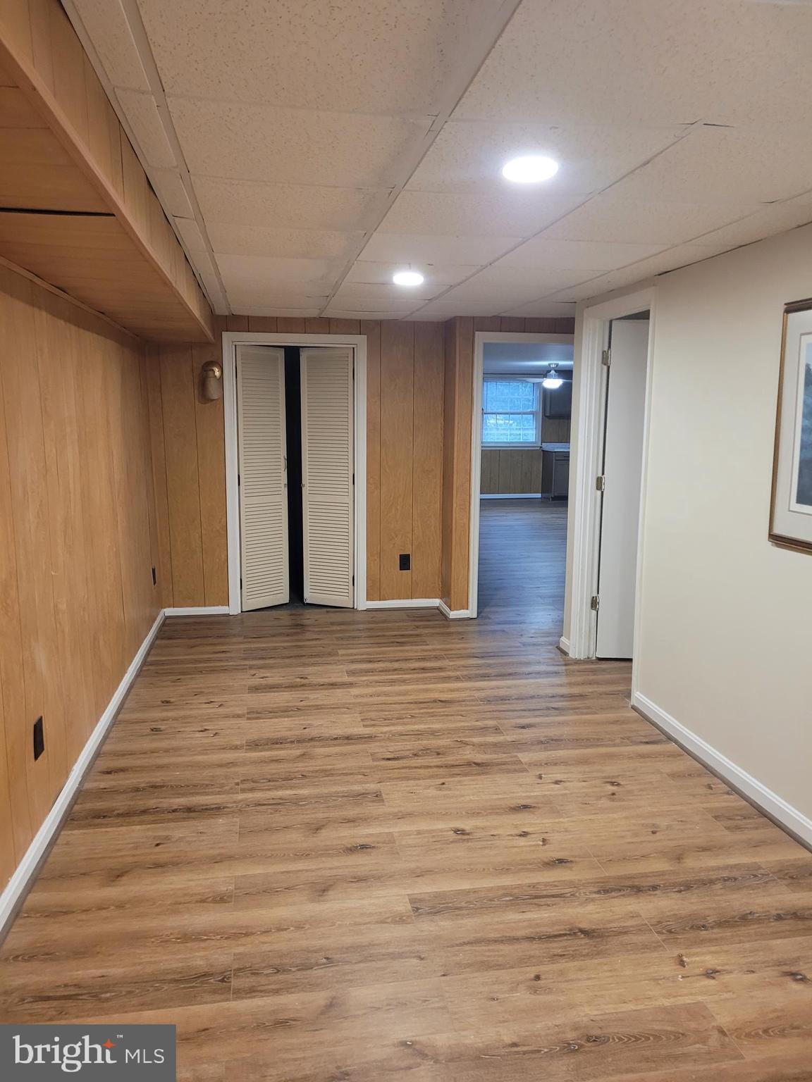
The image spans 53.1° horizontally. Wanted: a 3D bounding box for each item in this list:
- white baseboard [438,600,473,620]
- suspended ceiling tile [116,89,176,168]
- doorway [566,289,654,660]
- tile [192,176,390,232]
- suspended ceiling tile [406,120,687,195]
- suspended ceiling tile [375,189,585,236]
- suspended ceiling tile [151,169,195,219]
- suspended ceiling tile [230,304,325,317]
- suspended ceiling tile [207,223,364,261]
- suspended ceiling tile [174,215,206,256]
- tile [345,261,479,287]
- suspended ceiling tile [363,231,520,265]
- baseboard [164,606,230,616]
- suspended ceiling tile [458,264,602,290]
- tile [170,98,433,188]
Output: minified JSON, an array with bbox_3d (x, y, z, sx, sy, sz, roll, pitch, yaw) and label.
[{"bbox_3d":[0.374,0.516,6.215,0.166,0.068,0.362,-1,9,-10],"label":"white baseboard"},{"bbox_3d":[-0.622,-0.994,1.977,0.100,0.020,0.600,-1,9,-10],"label":"suspended ceiling tile"},{"bbox_3d":[1.187,-0.251,4.612,0.130,2.140,0.890,-1,9,-10],"label":"doorway"},{"bbox_3d":[-0.377,-1.103,2.658,0.596,0.020,0.596,-1,9,-10],"label":"tile"},{"bbox_3d":[0.333,-1.017,2.163,0.600,0.020,0.600,-1,9,-10],"label":"suspended ceiling tile"},{"bbox_3d":[0.232,-1.113,2.762,0.600,0.020,0.600,-1,9,-10],"label":"suspended ceiling tile"},{"bbox_3d":[-0.728,-1.096,2.597,0.085,0.020,0.596,-1,9,-10],"label":"suspended ceiling tile"},{"bbox_3d":[-0.890,-1.568,5.564,0.600,0.020,0.440,-1,9,-10],"label":"suspended ceiling tile"},{"bbox_3d":[-0.475,-1.194,3.240,0.600,0.020,0.600,-1,9,-10],"label":"suspended ceiling tile"},{"bbox_3d":[-0.839,-1.193,3.195,0.090,0.020,0.596,-1,9,-10],"label":"suspended ceiling tile"},{"bbox_3d":[0.016,-1.304,3.952,0.600,0.020,0.600,-1,9,-10],"label":"tile"},{"bbox_3d":[0.124,-1.212,3.360,0.596,0.020,0.596,-1,9,-10],"label":"suspended ceiling tile"},{"bbox_3d":[-1.551,0.526,6.062,0.478,0.068,0.015,-1,9,-10],"label":"baseboard"},{"bbox_3d":[0.624,-1.321,4.063,0.596,0.020,0.596,-1,9,-10],"label":"suspended ceiling tile"},{"bbox_3d":[-0.272,-1.006,2.058,0.596,0.020,0.596,-1,9,-10],"label":"tile"}]

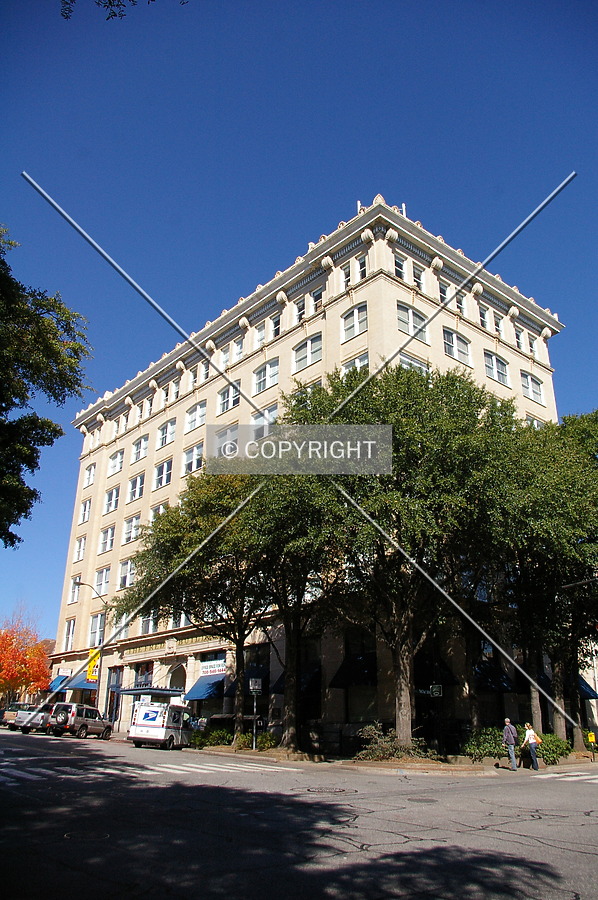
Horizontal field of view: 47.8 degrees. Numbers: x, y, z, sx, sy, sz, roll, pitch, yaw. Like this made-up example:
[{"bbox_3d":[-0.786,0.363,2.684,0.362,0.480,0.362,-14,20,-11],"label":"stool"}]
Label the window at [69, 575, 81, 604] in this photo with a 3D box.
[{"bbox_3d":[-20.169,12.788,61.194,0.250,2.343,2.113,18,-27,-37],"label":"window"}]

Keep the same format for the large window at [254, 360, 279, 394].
[{"bbox_3d":[-2.253,-5.112,47.219,0.200,2.380,2.780,20,-30,-38],"label":"large window"}]

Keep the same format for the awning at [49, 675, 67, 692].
[{"bbox_3d":[-20.455,19.738,57.060,1.000,1.400,2.100,20,-30,-38],"label":"awning"}]

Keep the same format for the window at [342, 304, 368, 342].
[{"bbox_3d":[3.443,-7.749,41.016,0.250,2.150,2.270,18,-28,-38],"label":"window"}]

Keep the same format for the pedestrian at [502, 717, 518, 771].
[{"bbox_3d":[7.758,10.787,24.698,0.500,1.770,0.400,11,-24,-26],"label":"pedestrian"}]

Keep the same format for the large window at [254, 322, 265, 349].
[{"bbox_3d":[-2.715,-8.315,49.138,0.250,1.638,1.010,18,-28,-38],"label":"large window"}]

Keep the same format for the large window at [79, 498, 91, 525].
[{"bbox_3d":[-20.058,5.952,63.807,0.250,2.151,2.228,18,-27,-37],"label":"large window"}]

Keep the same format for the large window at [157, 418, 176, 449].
[{"bbox_3d":[-11.550,-1.420,59.176,0.260,2.428,3.043,18,-28,-37],"label":"large window"}]

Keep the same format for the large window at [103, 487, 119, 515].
[{"bbox_3d":[-17.842,4.796,64.578,0.260,2.516,3.043,18,-28,-37],"label":"large window"}]

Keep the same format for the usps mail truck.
[{"bbox_3d":[-6.900,14.450,35.100,1.950,2.180,4.450,-4,-24,13],"label":"usps mail truck"}]

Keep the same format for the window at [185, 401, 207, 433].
[{"bbox_3d":[-8.046,-2.612,53.076,0.200,2.380,2.780,20,-30,-38],"label":"window"}]

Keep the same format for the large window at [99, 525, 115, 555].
[{"bbox_3d":[-17.867,8.386,63.135,0.260,2.526,3.043,18,-28,-37],"label":"large window"}]

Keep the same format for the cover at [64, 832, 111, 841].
[{"bbox_3d":[-3.084,5.647,9.827,0.659,0.030,0.659,0,-22,0],"label":"cover"}]

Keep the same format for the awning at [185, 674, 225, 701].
[{"bbox_3d":[-6.229,15.593,44.323,1.312,1.547,2.968,18,-28,-37],"label":"awning"}]

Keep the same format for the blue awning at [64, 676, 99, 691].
[{"bbox_3d":[-17.253,18.226,53.523,1.450,1.470,2.650,20,-30,-38],"label":"blue awning"}]

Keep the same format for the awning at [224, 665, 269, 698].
[{"bbox_3d":[-3.139,13.791,40.076,1.150,1.600,2.870,18,-28,-38],"label":"awning"}]

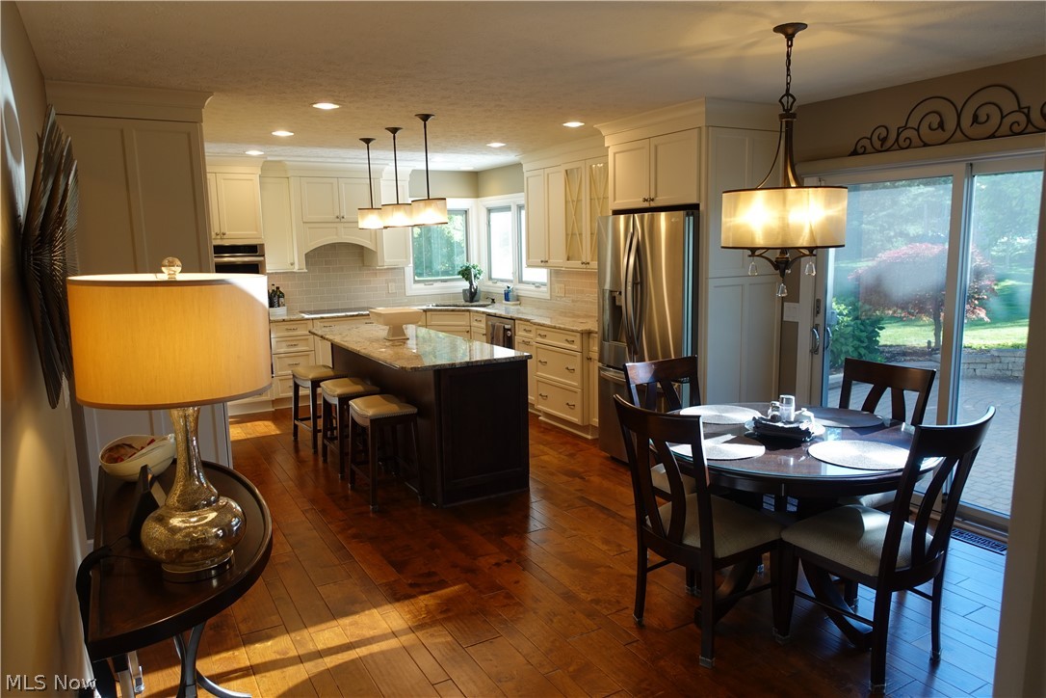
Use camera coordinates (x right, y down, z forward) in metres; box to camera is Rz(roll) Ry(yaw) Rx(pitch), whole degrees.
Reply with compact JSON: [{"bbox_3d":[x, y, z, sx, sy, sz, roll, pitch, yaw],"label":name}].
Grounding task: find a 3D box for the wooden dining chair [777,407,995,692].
[{"bbox_3d":[1.354,0.699,2.653,0.490,1.015,0.630,-6,10,-30],"label":"wooden dining chair"}]

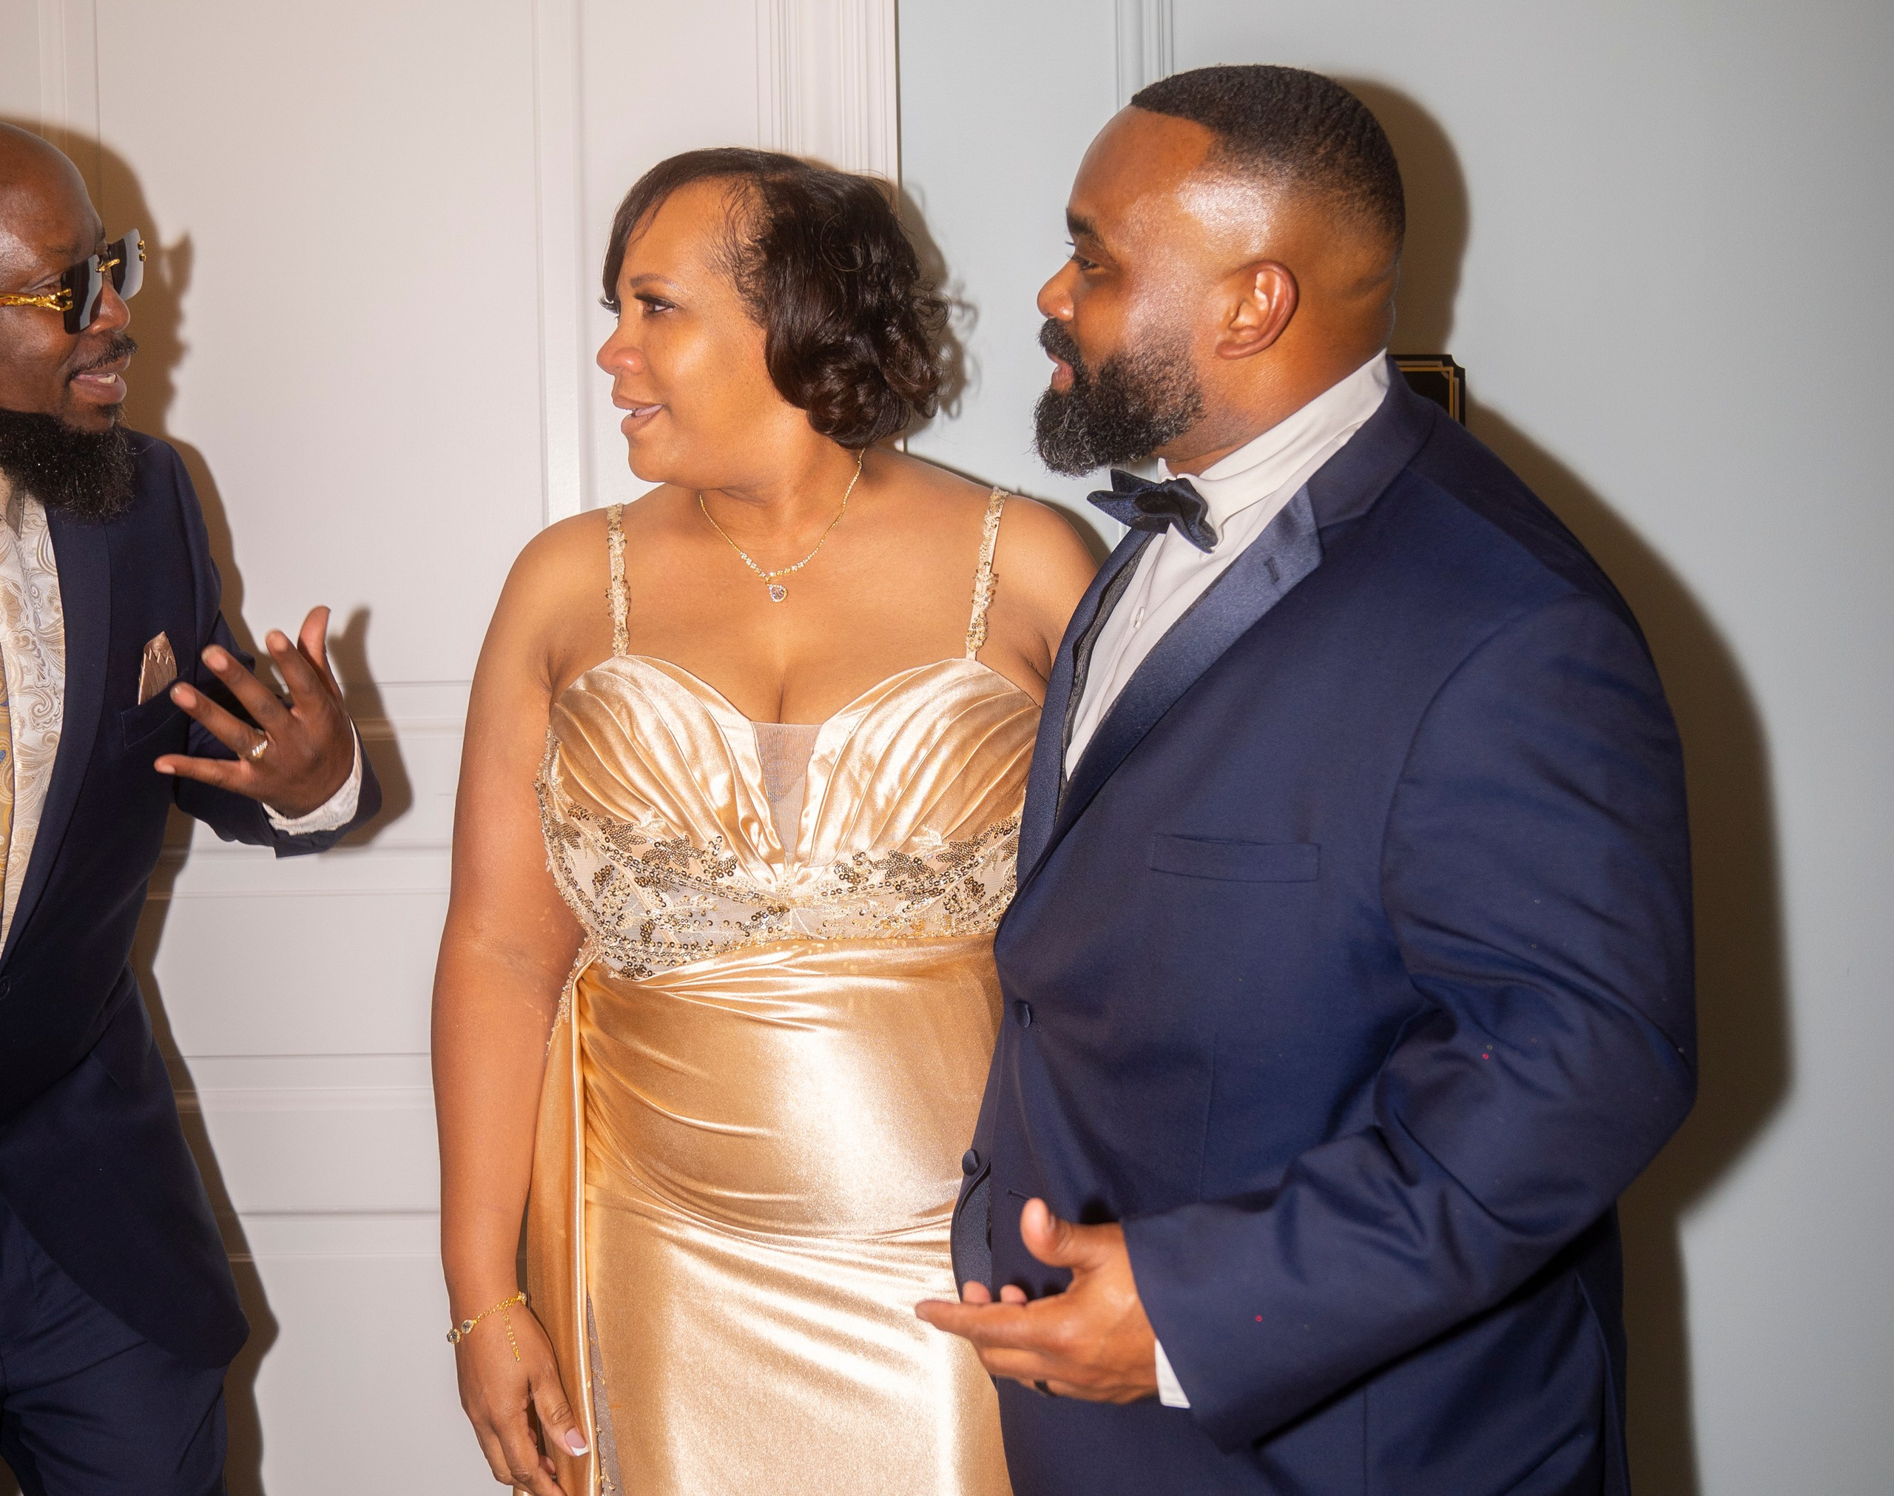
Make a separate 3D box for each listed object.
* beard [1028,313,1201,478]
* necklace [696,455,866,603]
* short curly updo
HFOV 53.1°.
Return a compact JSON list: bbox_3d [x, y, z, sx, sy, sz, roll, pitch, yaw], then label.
[{"bbox_3d":[0.109,-0.228,1.235,0.115,0.107,0.145,-1,1,-14],"label":"beard"},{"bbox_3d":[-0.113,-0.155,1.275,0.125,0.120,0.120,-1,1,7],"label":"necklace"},{"bbox_3d":[-0.118,-0.308,1.300,0.235,0.205,0.200,-2,1,-29],"label":"short curly updo"}]

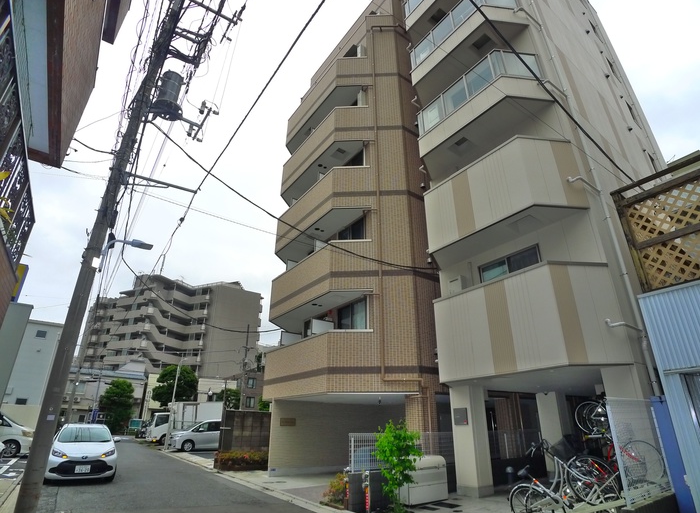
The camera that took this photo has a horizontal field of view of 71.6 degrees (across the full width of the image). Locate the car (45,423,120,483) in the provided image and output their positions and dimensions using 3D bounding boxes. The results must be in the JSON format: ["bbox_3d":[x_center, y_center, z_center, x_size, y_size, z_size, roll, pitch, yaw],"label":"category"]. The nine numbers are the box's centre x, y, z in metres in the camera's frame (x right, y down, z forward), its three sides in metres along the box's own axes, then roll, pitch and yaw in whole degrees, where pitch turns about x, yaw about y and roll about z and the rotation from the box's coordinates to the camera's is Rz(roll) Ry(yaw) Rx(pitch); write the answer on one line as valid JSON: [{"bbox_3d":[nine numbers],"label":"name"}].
[{"bbox_3d":[-7.720,5.620,13.900,1.700,1.490,4.050,12,-23,-28],"label":"car"}]

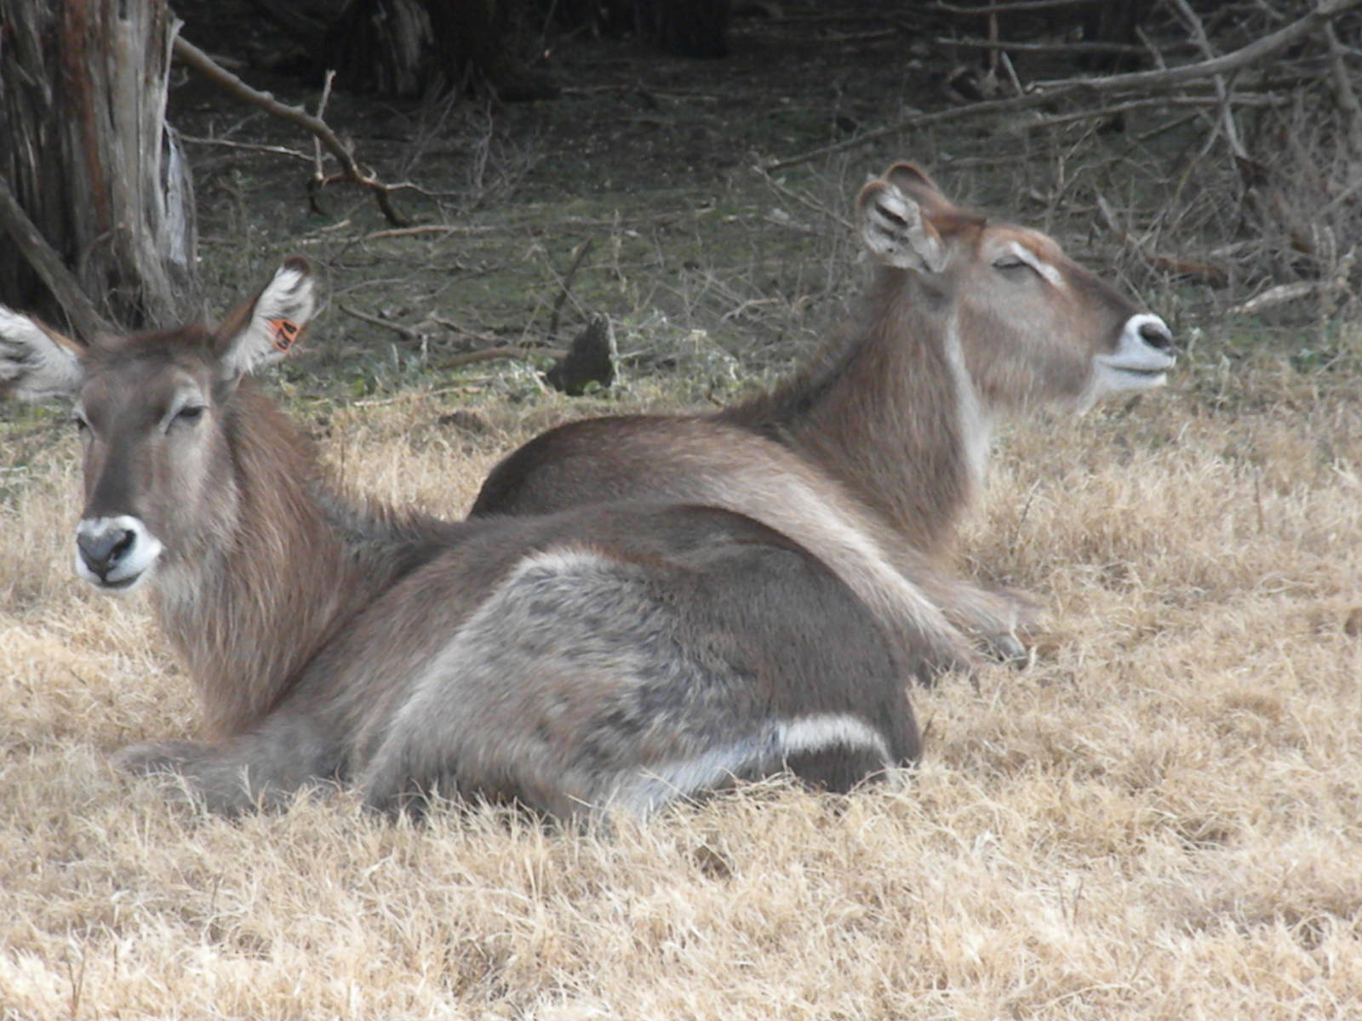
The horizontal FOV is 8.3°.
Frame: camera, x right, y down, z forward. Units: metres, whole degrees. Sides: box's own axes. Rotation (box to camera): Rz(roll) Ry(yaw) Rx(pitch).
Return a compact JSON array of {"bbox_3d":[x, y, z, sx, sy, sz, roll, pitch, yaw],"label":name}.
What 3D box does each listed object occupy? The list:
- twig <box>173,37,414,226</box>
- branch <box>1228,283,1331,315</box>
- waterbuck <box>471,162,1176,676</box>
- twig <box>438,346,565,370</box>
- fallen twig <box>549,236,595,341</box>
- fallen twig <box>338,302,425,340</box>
[{"bbox_3d":[-0.882,-0.863,21.300,0.550,0.420,0.320,0,7,0],"label":"twig"},{"bbox_3d":[1.270,-0.451,19.900,0.210,0.070,0.110,0,7,0],"label":"branch"},{"bbox_3d":[0.207,-0.145,14.550,1.180,0.780,0.580,-6,9,-43],"label":"waterbuck"},{"bbox_3d":[-0.362,-0.307,18.900,0.260,0.050,0.100,0,7,0],"label":"twig"},{"bbox_3d":[-0.224,-0.460,19.400,0.100,0.210,0.090,0,7,0],"label":"fallen twig"},{"bbox_3d":[-0.624,-0.393,19.500,0.180,0.075,0.160,0,7,0],"label":"fallen twig"}]

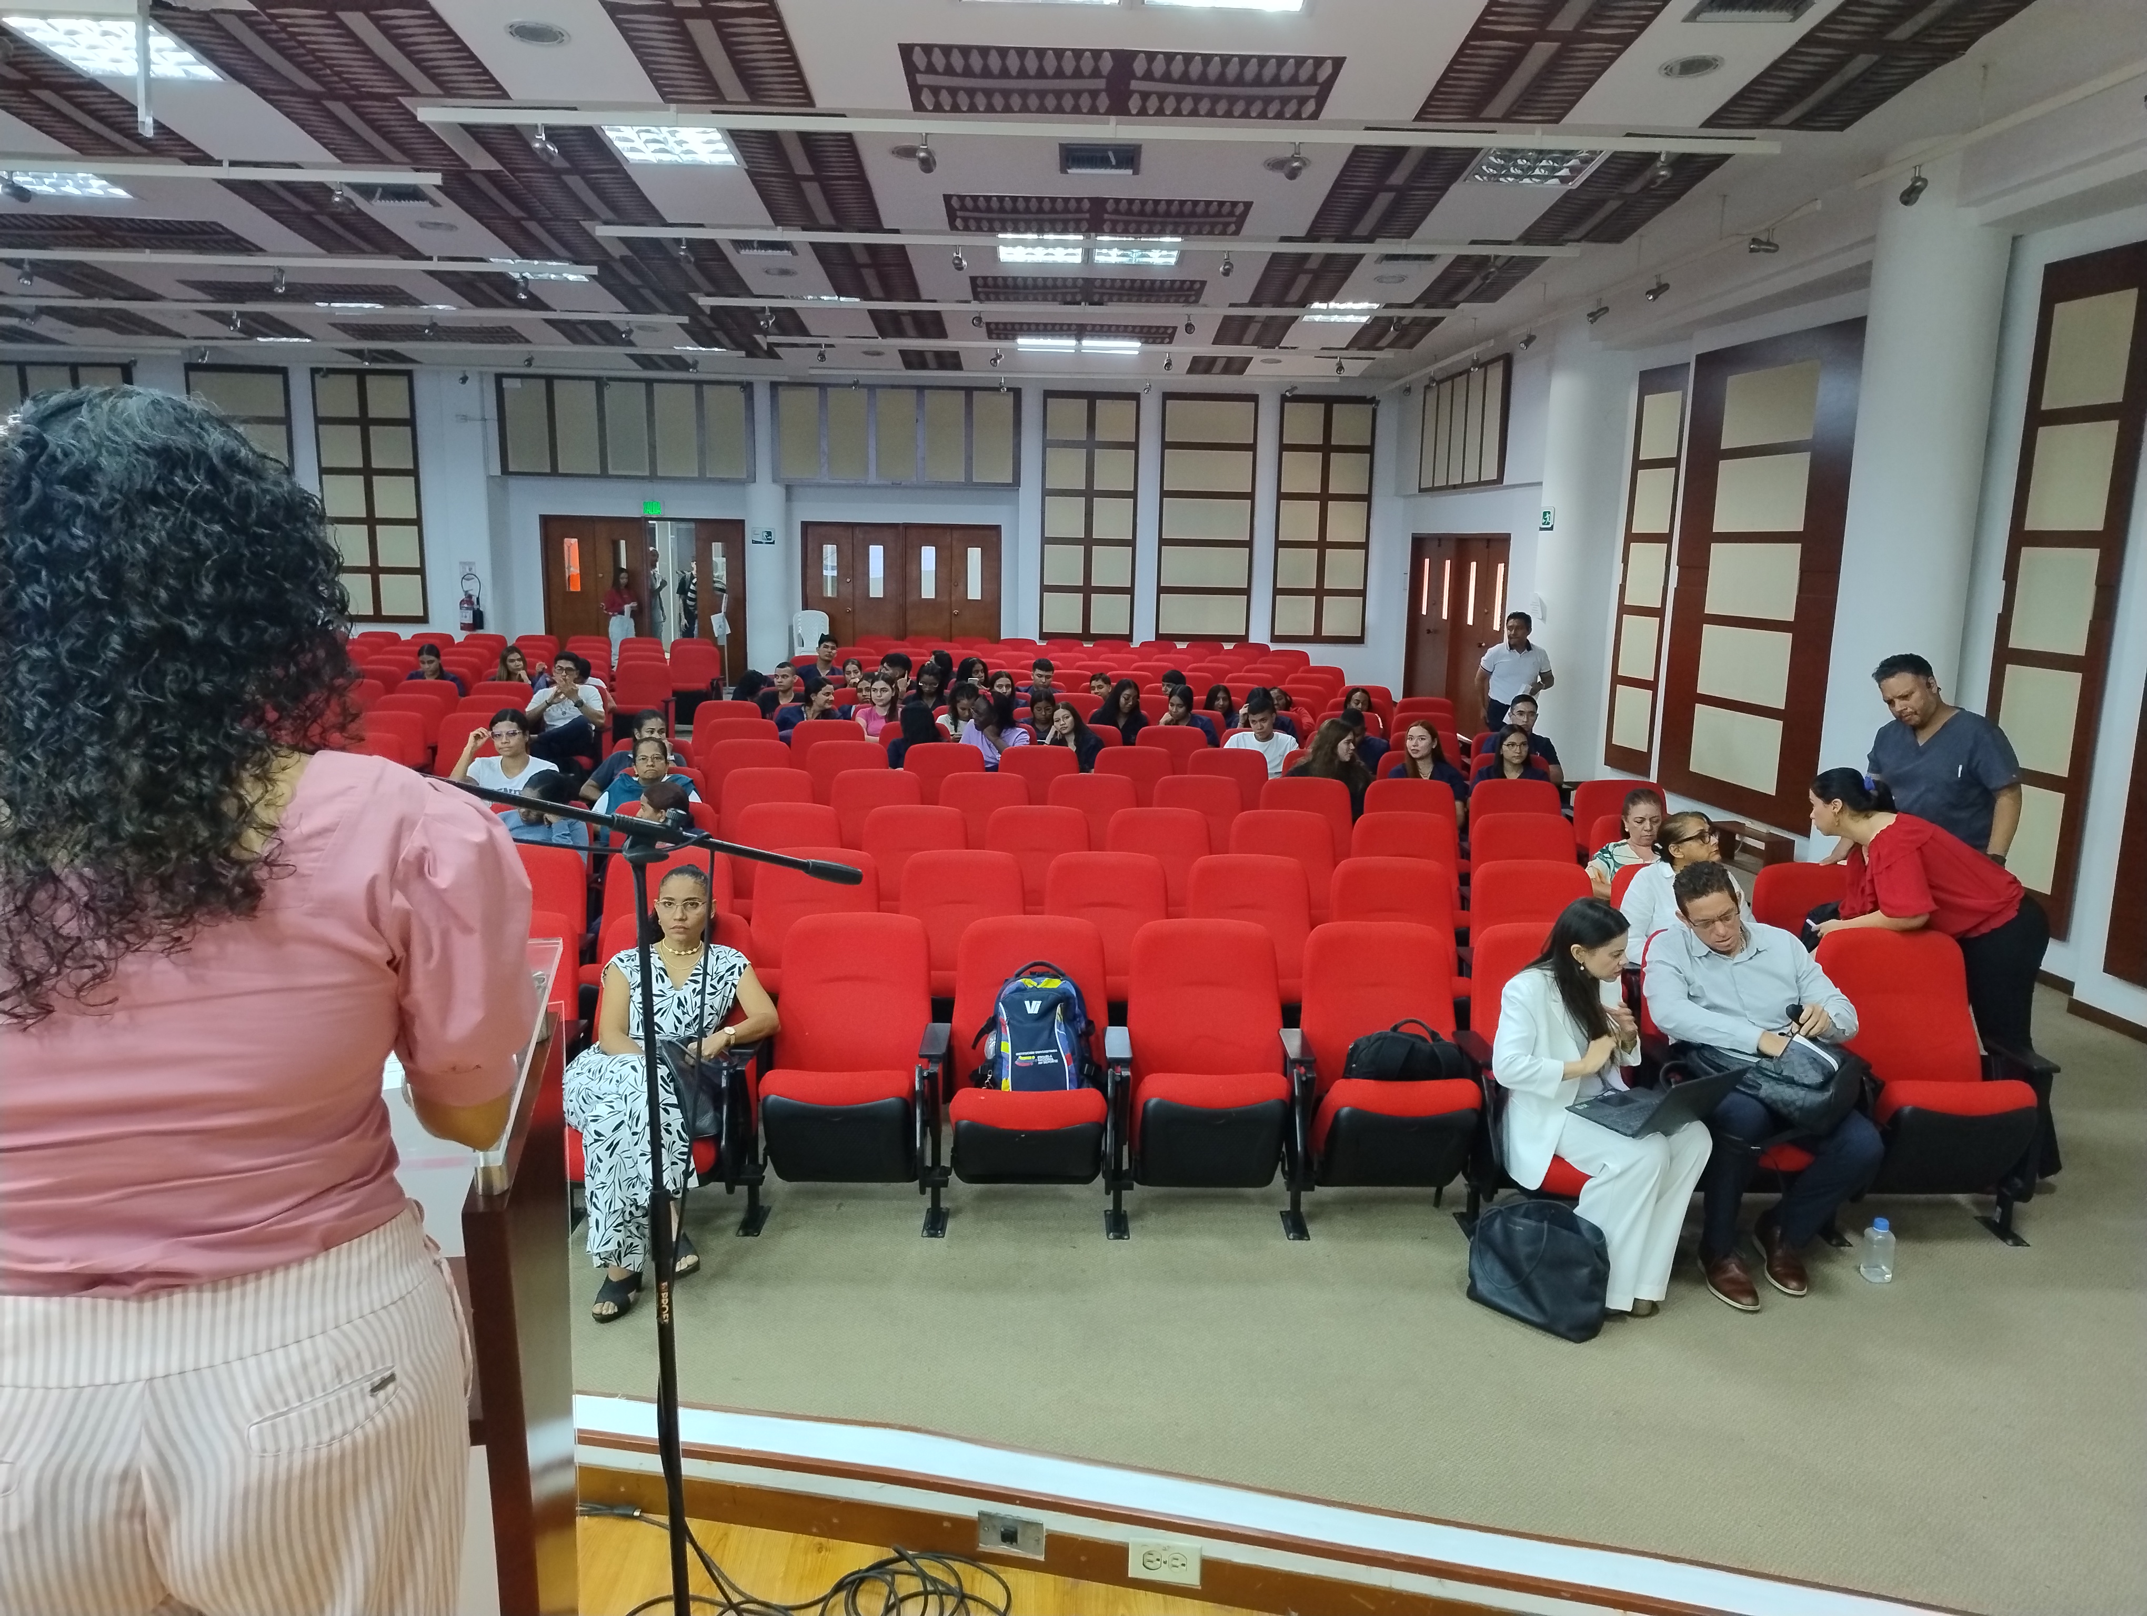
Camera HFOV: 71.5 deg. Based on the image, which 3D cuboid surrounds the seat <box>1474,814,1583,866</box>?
[{"bbox_3d":[2.036,0.546,6.616,0.560,0.950,0.600,1,10,0],"label":"seat"}]

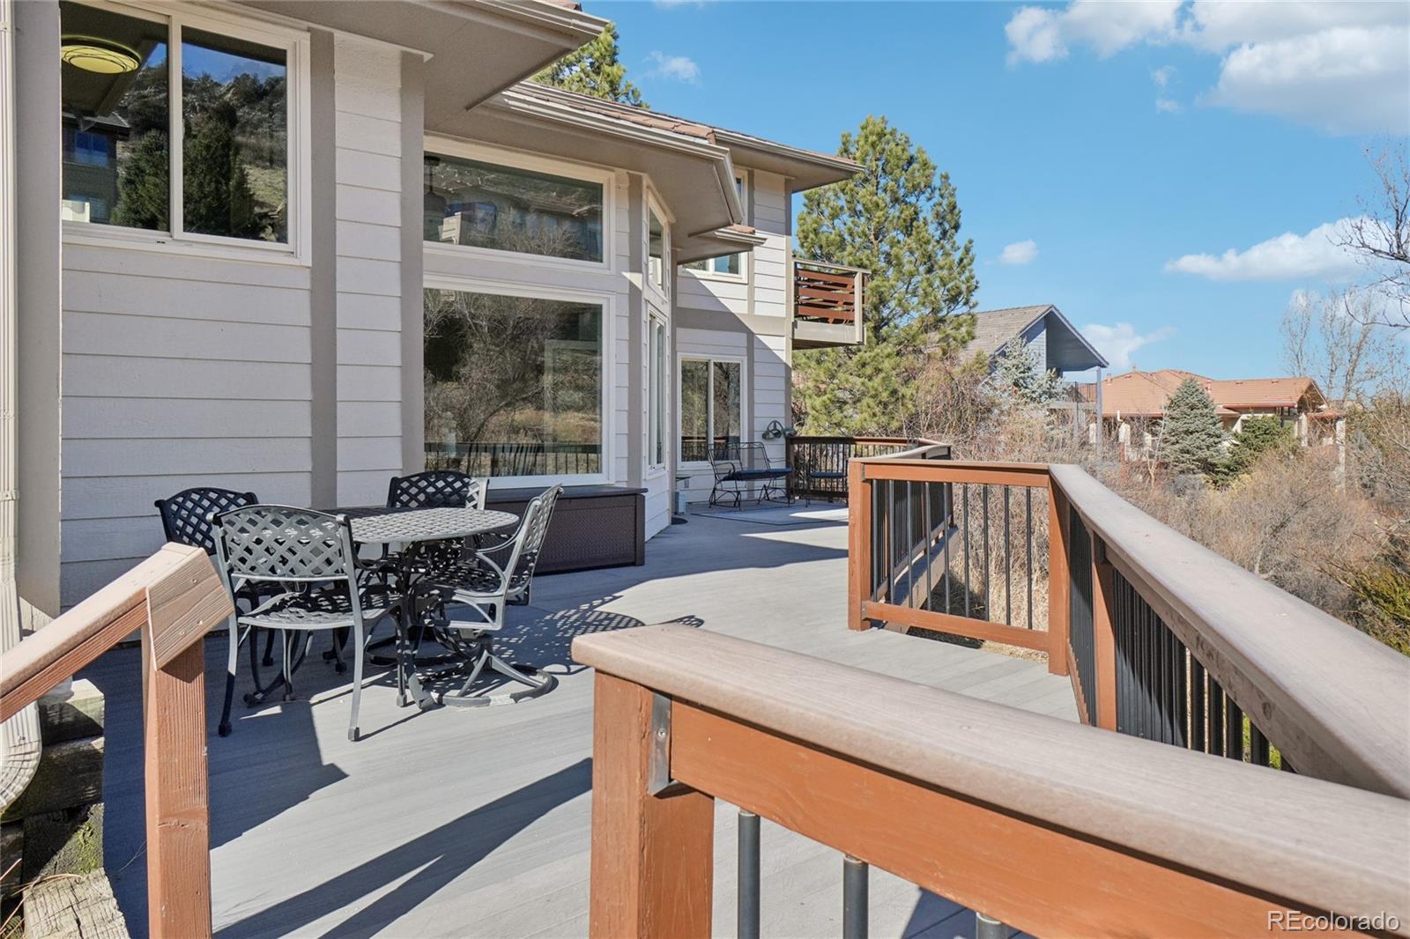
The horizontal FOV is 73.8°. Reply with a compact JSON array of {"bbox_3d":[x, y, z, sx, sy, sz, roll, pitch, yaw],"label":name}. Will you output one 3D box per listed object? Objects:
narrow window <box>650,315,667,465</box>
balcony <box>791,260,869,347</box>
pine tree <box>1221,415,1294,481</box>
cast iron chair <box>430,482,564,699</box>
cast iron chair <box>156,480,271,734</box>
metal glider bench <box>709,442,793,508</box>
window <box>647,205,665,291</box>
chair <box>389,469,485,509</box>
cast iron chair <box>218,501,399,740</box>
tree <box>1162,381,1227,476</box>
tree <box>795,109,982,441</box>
[{"bbox_3d":[-0.475,-0.774,9.676,0.100,1.470,1.200,0,2,6],"label":"narrow window"},{"bbox_3d":[1.368,-2.686,16.073,1.650,1.270,2.200,-2,3,-37],"label":"balcony"},{"bbox_3d":[24.693,-0.899,41.999,3.300,3.050,3.300,0,2,0],"label":"pine tree"},{"bbox_3d":[-0.935,0.497,3.995,0.620,0.870,0.570,0,2,9],"label":"cast iron chair"},{"bbox_3d":[-1.990,0.503,4.195,0.600,0.840,0.570,1,3,19],"label":"cast iron chair"},{"bbox_3d":[0.660,0.091,13.466,1.120,0.880,0.720,-2,3,-37],"label":"metal glider bench"},{"bbox_3d":[-0.490,-2.233,9.614,0.100,0.730,1.200,0,2,6],"label":"window"},{"bbox_3d":[-1.460,0.460,4.744,0.570,0.880,0.620,0,2,6],"label":"chair"},{"bbox_3d":[-1.460,0.525,3.575,0.570,0.850,0.600,0,2,5],"label":"cast iron chair"},{"bbox_3d":[23.344,-1.850,44.962,3.300,4.900,3.300,0,2,0],"label":"tree"},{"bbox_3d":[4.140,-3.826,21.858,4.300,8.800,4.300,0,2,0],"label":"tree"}]

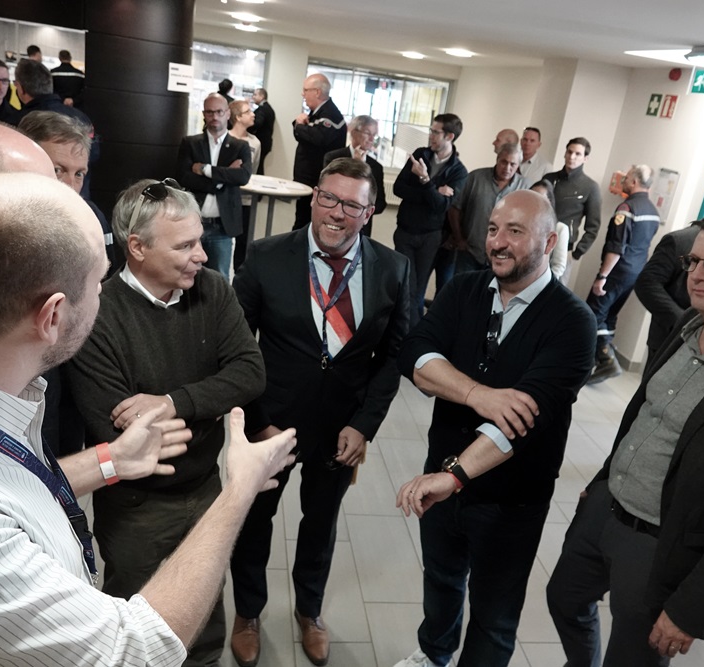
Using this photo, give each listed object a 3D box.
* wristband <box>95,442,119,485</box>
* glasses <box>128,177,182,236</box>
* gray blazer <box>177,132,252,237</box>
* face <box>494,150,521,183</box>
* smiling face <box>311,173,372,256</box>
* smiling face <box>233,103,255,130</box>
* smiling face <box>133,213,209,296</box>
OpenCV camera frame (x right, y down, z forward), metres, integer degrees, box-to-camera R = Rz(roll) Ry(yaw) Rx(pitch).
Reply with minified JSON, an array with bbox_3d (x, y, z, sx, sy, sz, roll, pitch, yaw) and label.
[{"bbox_3d":[-0.406,0.215,1.100,0.021,0.066,0.052,-15,-5,-27],"label":"wristband"},{"bbox_3d":[-0.434,-0.279,1.500,0.050,0.140,0.145,39,23,1],"label":"glasses"},{"bbox_3d":[-0.951,-1.033,4.600,0.520,0.720,0.340,4,20,-13],"label":"gray blazer"},{"bbox_3d":[1.049,-1.128,4.500,0.155,0.200,0.140,11,32,7],"label":"face"},{"bbox_3d":[-0.026,-0.315,1.750,0.155,0.205,0.140,21,21,8],"label":"smiling face"},{"bbox_3d":[-0.862,-1.725,5.300,0.150,0.200,0.145,6,19,5],"label":"smiling face"},{"bbox_3d":[-0.411,-0.179,1.500,0.145,0.195,0.150,14,20,8],"label":"smiling face"}]

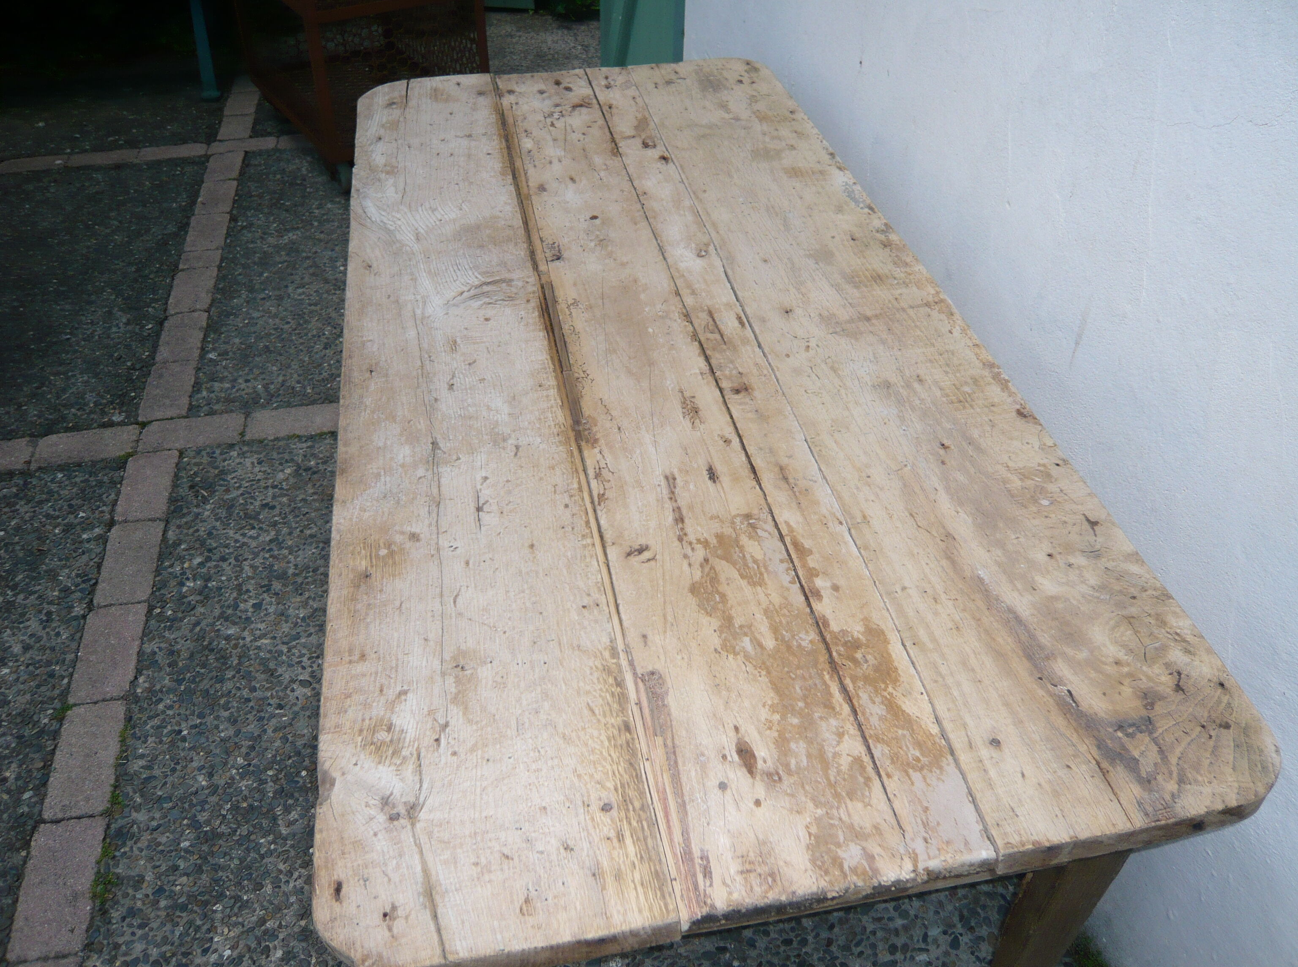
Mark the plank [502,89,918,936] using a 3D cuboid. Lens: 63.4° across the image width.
[{"bbox_3d":[-0.049,-0.244,1.462,0.183,0.031,1.754,-8,42,-8],"label":"plank"}]

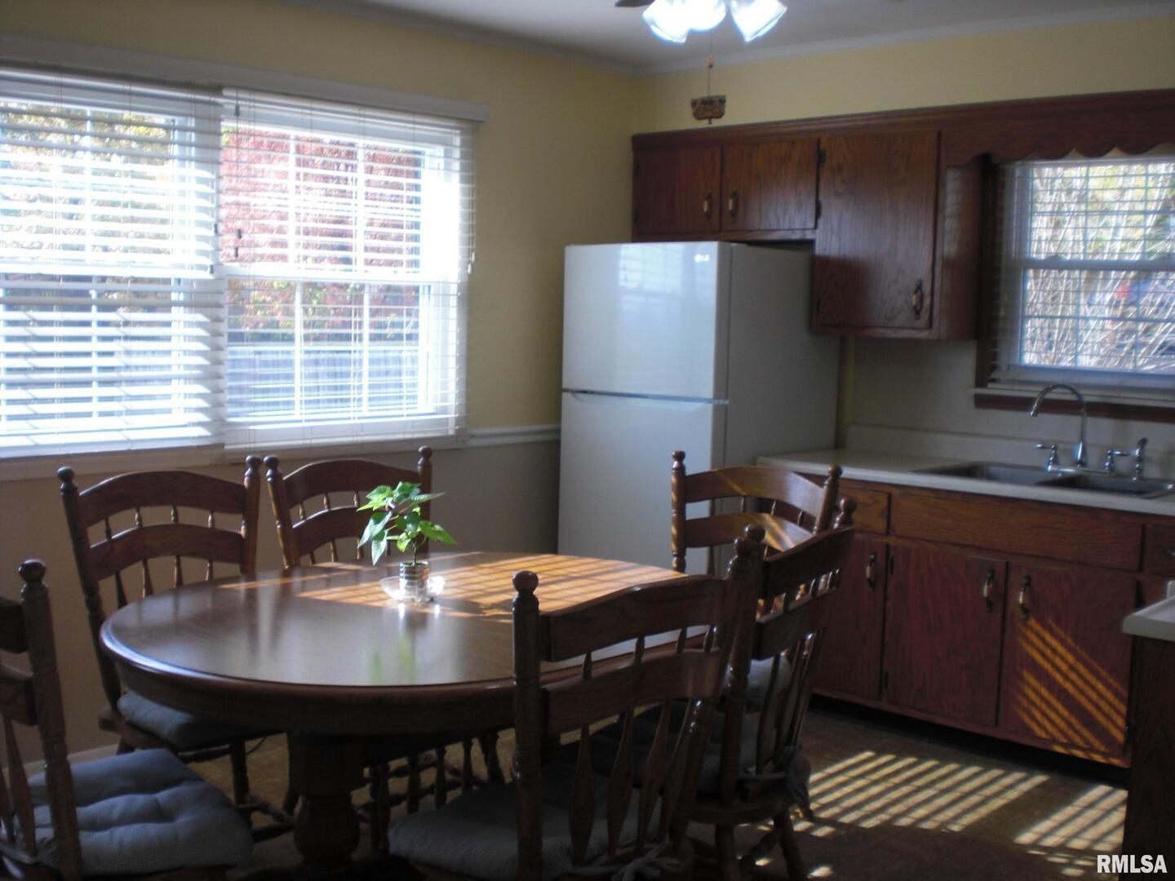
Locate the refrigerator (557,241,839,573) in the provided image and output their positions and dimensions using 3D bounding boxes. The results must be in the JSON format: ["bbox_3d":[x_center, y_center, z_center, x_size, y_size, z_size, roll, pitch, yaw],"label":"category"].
[{"bbox_3d":[0.423,0.095,4.948,0.710,1.660,0.800,7,8,40],"label":"refrigerator"}]

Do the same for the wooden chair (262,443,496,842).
[{"bbox_3d":[-0.485,0.574,3.276,0.490,1.025,0.560,-3,8,-35],"label":"wooden chair"}]

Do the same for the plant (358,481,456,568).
[{"bbox_3d":[-0.417,0.191,2.969,0.210,0.180,0.185,0,6,-8],"label":"plant"}]

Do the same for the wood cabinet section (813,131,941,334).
[{"bbox_3d":[1.126,-0.747,4.717,0.500,0.740,0.310,6,8,40],"label":"wood cabinet section"}]

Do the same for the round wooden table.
[{"bbox_3d":[-0.344,0.749,2.959,1.430,0.750,1.140,-3,8,-38],"label":"round wooden table"}]

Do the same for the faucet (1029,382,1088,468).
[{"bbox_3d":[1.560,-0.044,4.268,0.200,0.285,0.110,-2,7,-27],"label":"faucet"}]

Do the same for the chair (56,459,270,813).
[{"bbox_3d":[-0.885,0.597,2.983,0.490,1.025,0.560,-3,8,-37],"label":"chair"}]

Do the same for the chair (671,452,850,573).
[{"bbox_3d":[0.306,0.580,3.388,0.490,1.025,0.560,5,7,33],"label":"chair"}]

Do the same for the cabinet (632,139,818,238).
[{"bbox_3d":[0.615,-0.979,5.105,0.860,0.400,0.330,7,8,40],"label":"cabinet"}]

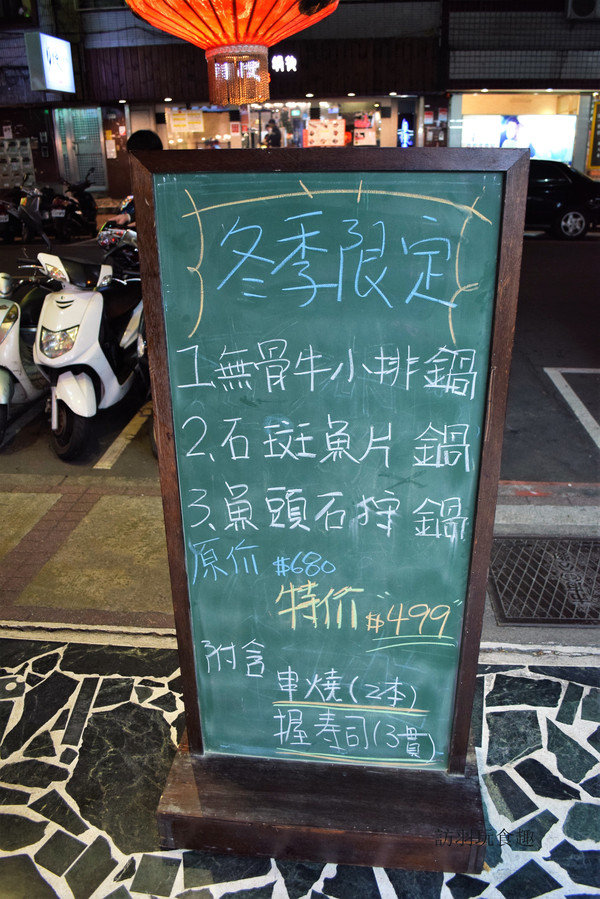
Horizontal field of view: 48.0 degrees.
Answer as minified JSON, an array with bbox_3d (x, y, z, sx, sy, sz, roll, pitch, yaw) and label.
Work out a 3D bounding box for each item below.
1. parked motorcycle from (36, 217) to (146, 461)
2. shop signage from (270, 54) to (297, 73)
[{"bbox_3d":[-1.109,-0.720,4.027,0.680,1.100,1.760,2,24,6],"label":"parked motorcycle"},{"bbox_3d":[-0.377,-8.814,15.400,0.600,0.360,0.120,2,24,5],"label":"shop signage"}]

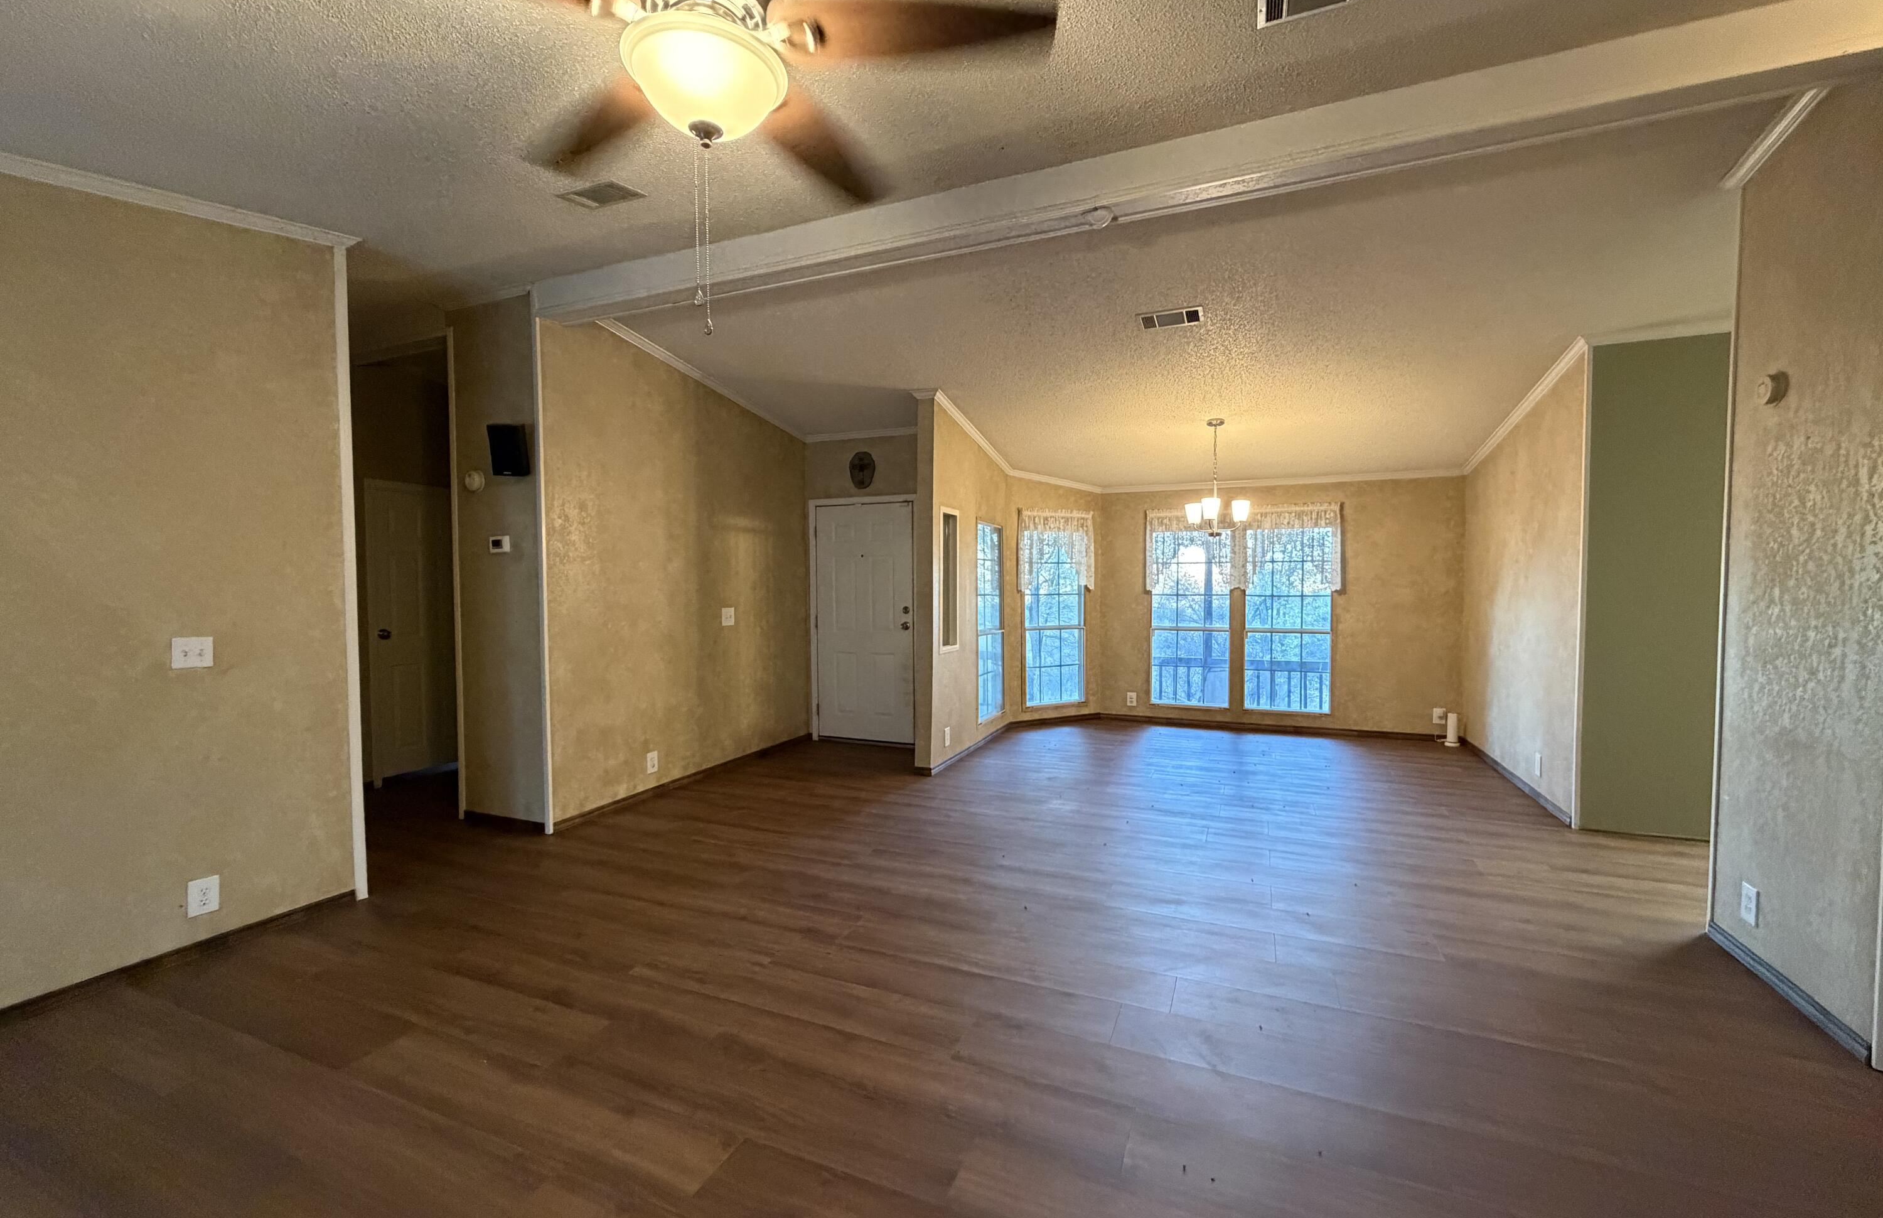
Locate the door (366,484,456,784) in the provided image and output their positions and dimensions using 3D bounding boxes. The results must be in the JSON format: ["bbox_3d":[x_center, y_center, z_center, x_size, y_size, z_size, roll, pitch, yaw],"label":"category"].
[{"bbox_3d":[-3.744,0.154,5.518,0.060,2.046,0.759,1,3,24],"label":"door"}]

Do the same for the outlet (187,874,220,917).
[{"bbox_3d":[-2.776,1.079,2.866,0.012,0.130,0.087,1,2,23],"label":"outlet"}]

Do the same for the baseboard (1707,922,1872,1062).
[{"bbox_3d":[2.841,1.260,2.583,0.017,0.055,0.860,1,3,24],"label":"baseboard"}]

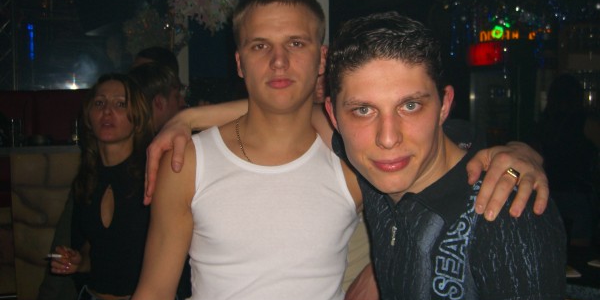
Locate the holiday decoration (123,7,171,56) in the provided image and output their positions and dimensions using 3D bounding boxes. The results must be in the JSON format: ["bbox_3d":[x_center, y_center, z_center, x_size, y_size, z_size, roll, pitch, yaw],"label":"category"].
[{"bbox_3d":[-0.816,-0.624,3.500,0.260,0.260,0.170,0,5,-6],"label":"holiday decoration"}]

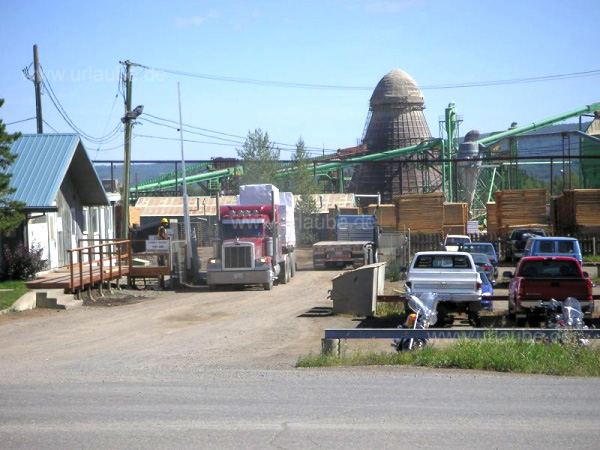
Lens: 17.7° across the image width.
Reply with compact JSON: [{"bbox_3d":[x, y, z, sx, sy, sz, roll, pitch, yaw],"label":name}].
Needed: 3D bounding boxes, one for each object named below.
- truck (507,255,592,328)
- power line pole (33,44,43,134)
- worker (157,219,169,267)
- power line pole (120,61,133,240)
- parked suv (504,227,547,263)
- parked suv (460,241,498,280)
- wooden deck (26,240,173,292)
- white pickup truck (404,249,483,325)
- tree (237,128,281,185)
[{"bbox_3d":[6.920,1.825,53.500,2.000,1.870,5.600,0,1,3],"label":"truck"},{"bbox_3d":[-10.782,-2.555,80.000,0.320,9.860,0.320,-2,0,0],"label":"power line pole"},{"bbox_3d":[-5.380,0.690,75.500,0.480,1.870,0.550,0,1,-3],"label":"worker"},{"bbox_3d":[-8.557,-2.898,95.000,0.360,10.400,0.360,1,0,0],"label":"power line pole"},{"bbox_3d":[12.400,1.160,105.700,1.950,1.870,4.900,0,1,3],"label":"parked suv"},{"bbox_3d":[7.980,1.530,86.500,1.780,1.660,4.400,0,1,4],"label":"parked suv"},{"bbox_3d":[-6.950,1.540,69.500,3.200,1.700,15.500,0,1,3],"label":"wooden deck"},{"bbox_3d":[4.088,1.770,54.900,2.000,2.000,5.300,0,1,3],"label":"white pickup truck"},{"bbox_3d":[-3.130,-2.850,145.000,3.400,8.850,3.400,0,1,0],"label":"tree"}]

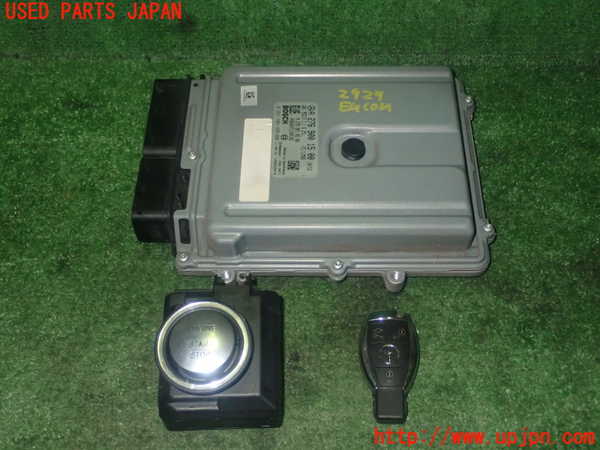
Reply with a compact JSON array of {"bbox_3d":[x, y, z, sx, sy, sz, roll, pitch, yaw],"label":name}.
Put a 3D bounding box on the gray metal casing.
[{"bbox_3d":[0.026,-0.044,0.610,0.245,0.043,0.203,0,56,0],"label":"gray metal casing"}]

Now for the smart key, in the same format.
[{"bbox_3d":[0.062,0.098,0.533,0.042,0.015,0.081,2,56,1],"label":"smart key"}]

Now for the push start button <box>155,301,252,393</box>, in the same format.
[{"bbox_3d":[-0.059,0.078,0.492,0.062,0.020,0.062,0,56,0],"label":"push start button"}]

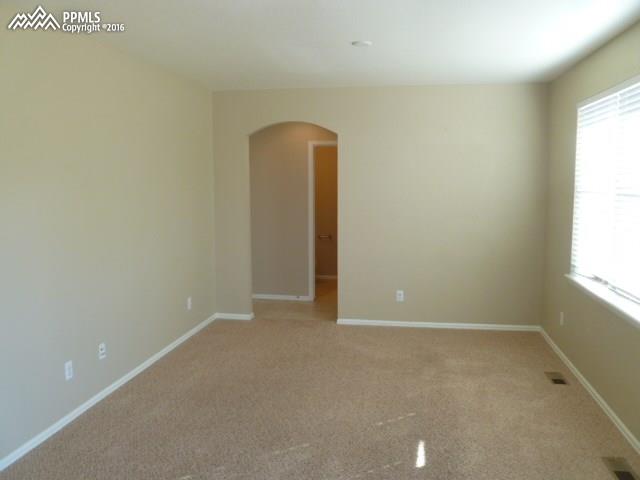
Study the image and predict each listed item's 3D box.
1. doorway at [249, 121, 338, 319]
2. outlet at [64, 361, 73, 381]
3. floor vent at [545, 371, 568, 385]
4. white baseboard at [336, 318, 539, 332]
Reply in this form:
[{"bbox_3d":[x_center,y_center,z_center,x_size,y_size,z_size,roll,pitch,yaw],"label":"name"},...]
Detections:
[{"bbox_3d":[-0.294,-0.190,5.783,1.016,2.228,0.140,1,7,10],"label":"doorway"},{"bbox_3d":[-1.649,0.855,3.389,0.010,0.117,0.072,1,7,10],"label":"outlet"},{"bbox_3d":[1.919,1.115,4.173,0.140,0.015,0.285,1,7,10],"label":"floor vent"},{"bbox_3d":[1.250,0.919,5.561,2.149,0.065,0.016,1,7,10],"label":"white baseboard"}]

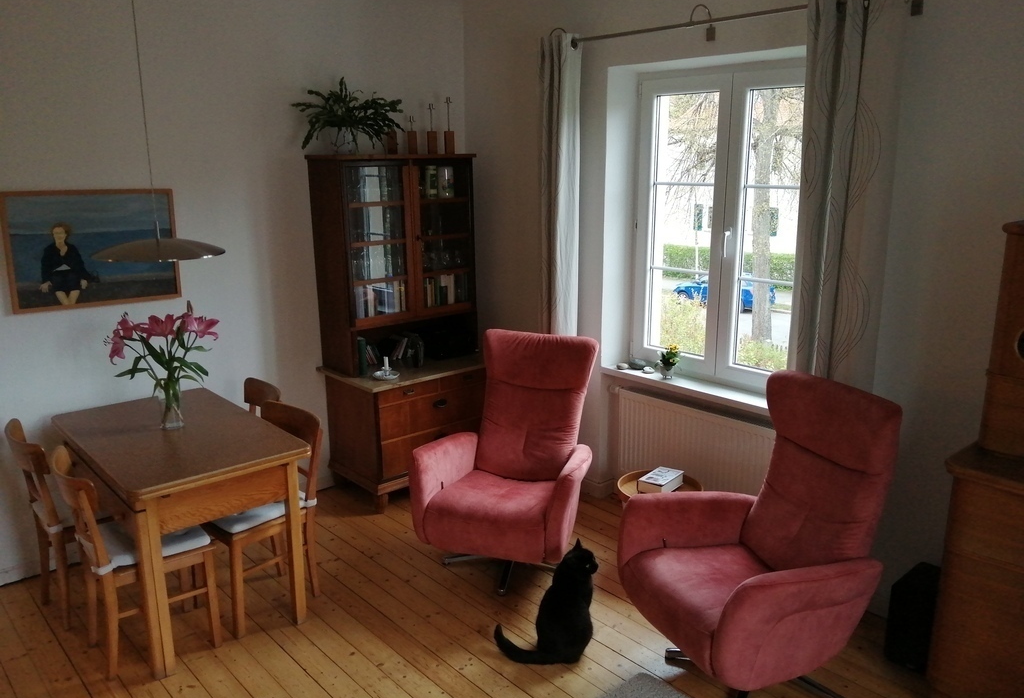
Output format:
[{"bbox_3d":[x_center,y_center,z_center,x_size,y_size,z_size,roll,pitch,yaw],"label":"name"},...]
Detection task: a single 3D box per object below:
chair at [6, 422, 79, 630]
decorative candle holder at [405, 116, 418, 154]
[{"bbox_3d":[-1.834,0.721,3.335,0.459,0.837,0.425,-12,18,-41],"label":"chair"},{"bbox_3d":[-0.553,-1.186,4.260,0.052,0.212,0.052,-6,15,-22],"label":"decorative candle holder"}]

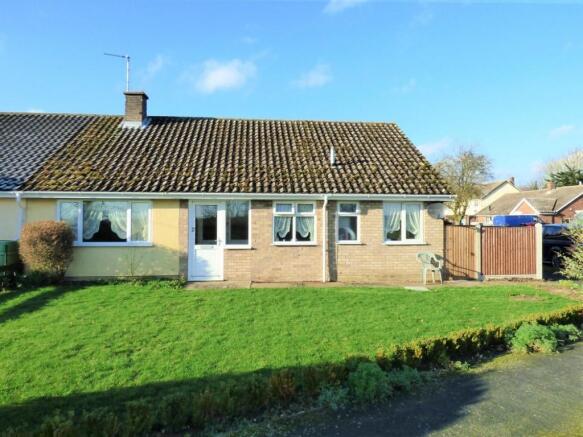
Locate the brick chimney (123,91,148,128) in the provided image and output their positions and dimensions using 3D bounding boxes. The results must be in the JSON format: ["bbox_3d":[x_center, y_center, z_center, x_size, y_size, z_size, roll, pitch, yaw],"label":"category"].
[{"bbox_3d":[-5.258,-3.622,13.241,0.640,1.157,0.630,0,-1,-5],"label":"brick chimney"}]

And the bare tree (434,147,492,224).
[{"bbox_3d":[11.547,-1.594,26.000,4.000,6.500,4.000,0,0,0],"label":"bare tree"}]

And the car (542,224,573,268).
[{"bbox_3d":[9.700,0.980,14.534,1.760,1.500,4.200,0,-1,-5],"label":"car"}]

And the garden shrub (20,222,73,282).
[{"bbox_3d":[-5.946,0.795,9.400,1.340,1.490,1.250,0,0,0],"label":"garden shrub"}]

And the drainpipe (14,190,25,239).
[{"bbox_3d":[-6.583,0.462,9.396,0.120,2.200,0.160,0,-1,-5],"label":"drainpipe"}]

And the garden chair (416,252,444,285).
[{"bbox_3d":[3.517,1.268,9.800,0.580,0.820,0.570,0,0,-24],"label":"garden chair"}]

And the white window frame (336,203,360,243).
[{"bbox_3d":[1.539,0.134,10.390,0.631,1.127,0.100,0,-1,-5],"label":"white window frame"}]

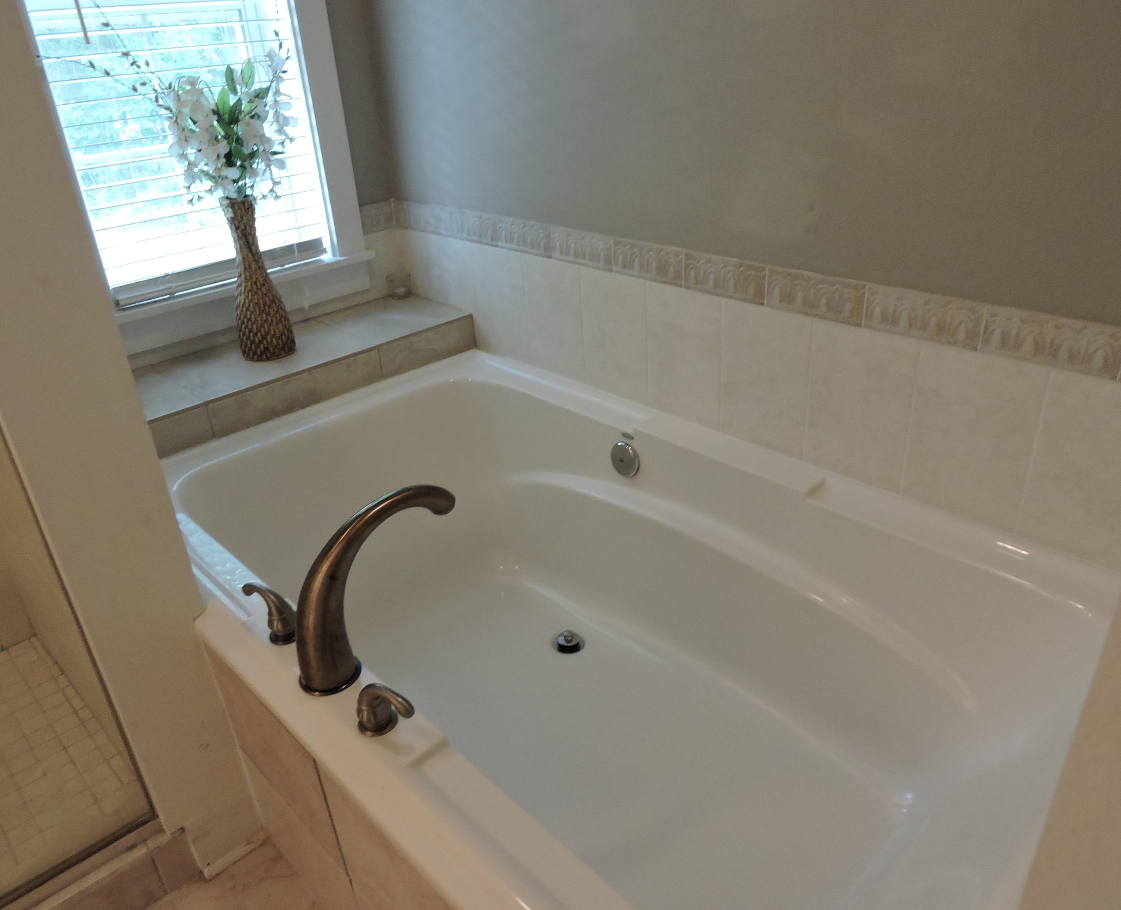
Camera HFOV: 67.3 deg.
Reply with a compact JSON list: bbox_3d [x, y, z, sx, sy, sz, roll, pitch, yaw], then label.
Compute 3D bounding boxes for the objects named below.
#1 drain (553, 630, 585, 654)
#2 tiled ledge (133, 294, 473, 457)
[{"bbox_3d":[0.017,0.413,1.903,0.075,0.037,0.075,-3,27,2],"label":"drain"},{"bbox_3d":[-0.735,-0.209,2.154,1.037,0.100,0.346,-26,35,-36],"label":"tiled ledge"}]

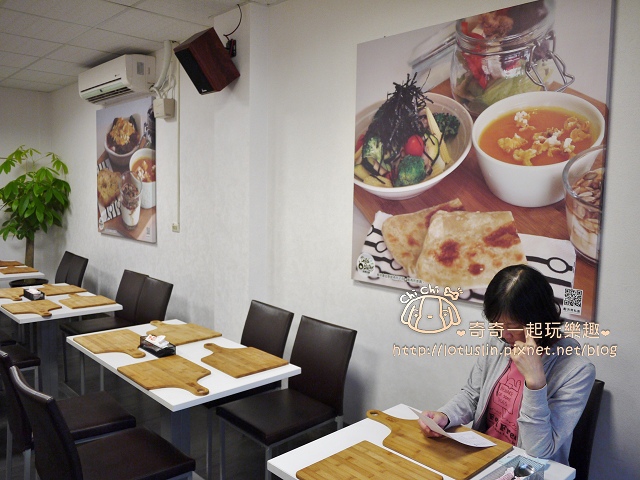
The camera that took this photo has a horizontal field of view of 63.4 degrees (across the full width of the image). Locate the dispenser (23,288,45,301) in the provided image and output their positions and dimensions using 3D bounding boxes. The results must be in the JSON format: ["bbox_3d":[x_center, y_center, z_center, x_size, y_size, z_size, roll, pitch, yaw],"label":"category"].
[{"bbox_3d":[-2.114,0.402,3.837,0.090,0.056,0.225,-4,7,-43],"label":"dispenser"}]

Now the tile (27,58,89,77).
[{"bbox_3d":[-2.446,-1.661,4.996,0.600,0.016,0.610,-4,7,-43],"label":"tile"}]

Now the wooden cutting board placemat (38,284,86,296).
[{"bbox_3d":[-2.105,0.395,4.140,0.297,0.014,0.520,-4,7,-43],"label":"wooden cutting board placemat"}]

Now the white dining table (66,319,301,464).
[{"bbox_3d":[-0.740,0.937,2.651,0.648,0.746,1.207,-4,7,-43],"label":"white dining table"}]

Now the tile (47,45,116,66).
[{"bbox_3d":[-2.025,-1.612,4.556,0.600,0.016,0.610,-4,7,-43],"label":"tile"}]

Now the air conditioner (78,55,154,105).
[{"bbox_3d":[-1.802,-1.389,4.559,0.245,0.285,1.030,-4,7,-43],"label":"air conditioner"}]

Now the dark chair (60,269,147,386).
[{"bbox_3d":[-1.722,0.717,4.148,0.533,0.873,0.430,-4,7,-43],"label":"dark chair"}]

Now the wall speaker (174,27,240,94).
[{"bbox_3d":[-0.676,-1.068,3.120,0.200,0.300,0.194,11,51,46],"label":"wall speaker"}]

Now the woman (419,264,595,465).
[{"bbox_3d":[0.633,0.717,1.671,0.660,1.280,0.500,-4,7,-43],"label":"woman"}]

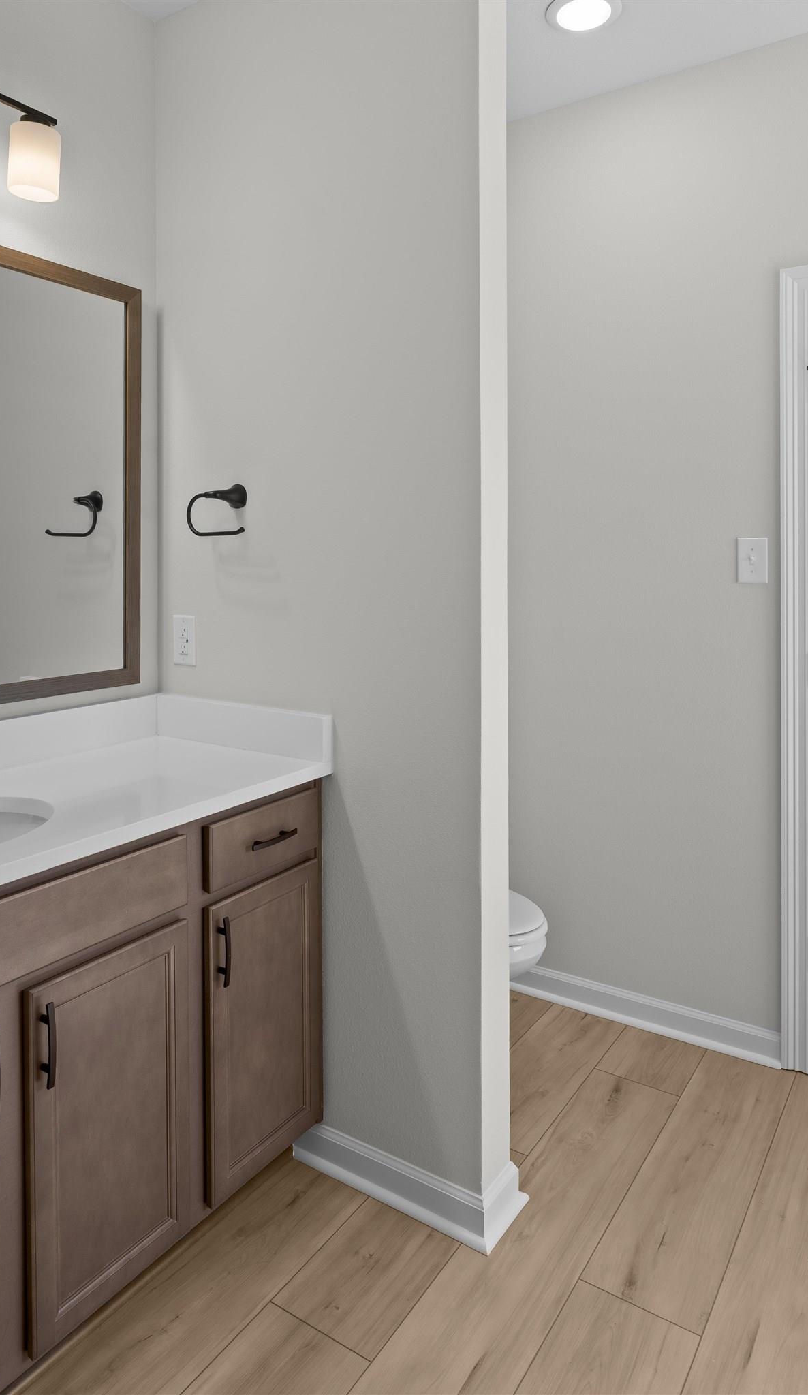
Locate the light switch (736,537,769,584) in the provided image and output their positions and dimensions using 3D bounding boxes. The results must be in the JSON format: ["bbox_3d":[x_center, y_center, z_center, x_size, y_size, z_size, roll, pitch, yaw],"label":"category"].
[{"bbox_3d":[0.955,-0.373,2.229,0.079,0.123,0.018,5,8,33],"label":"light switch"}]

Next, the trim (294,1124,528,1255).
[{"bbox_3d":[0.009,1.008,1.790,0.490,0.087,0.174,5,8,33],"label":"trim"}]

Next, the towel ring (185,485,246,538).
[{"bbox_3d":[-0.428,-0.449,1.958,0.190,0.120,0.085,5,8,33],"label":"towel ring"}]

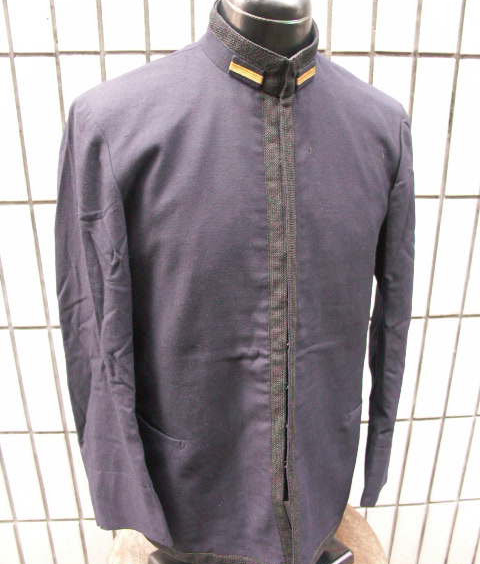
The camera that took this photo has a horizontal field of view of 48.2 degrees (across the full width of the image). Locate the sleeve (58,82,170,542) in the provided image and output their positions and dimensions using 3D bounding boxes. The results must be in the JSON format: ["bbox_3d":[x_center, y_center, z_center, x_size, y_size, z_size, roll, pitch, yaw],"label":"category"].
[{"bbox_3d":[-0.178,0.060,0.712,0.125,0.590,0.180,-9,18,-20],"label":"sleeve"}]

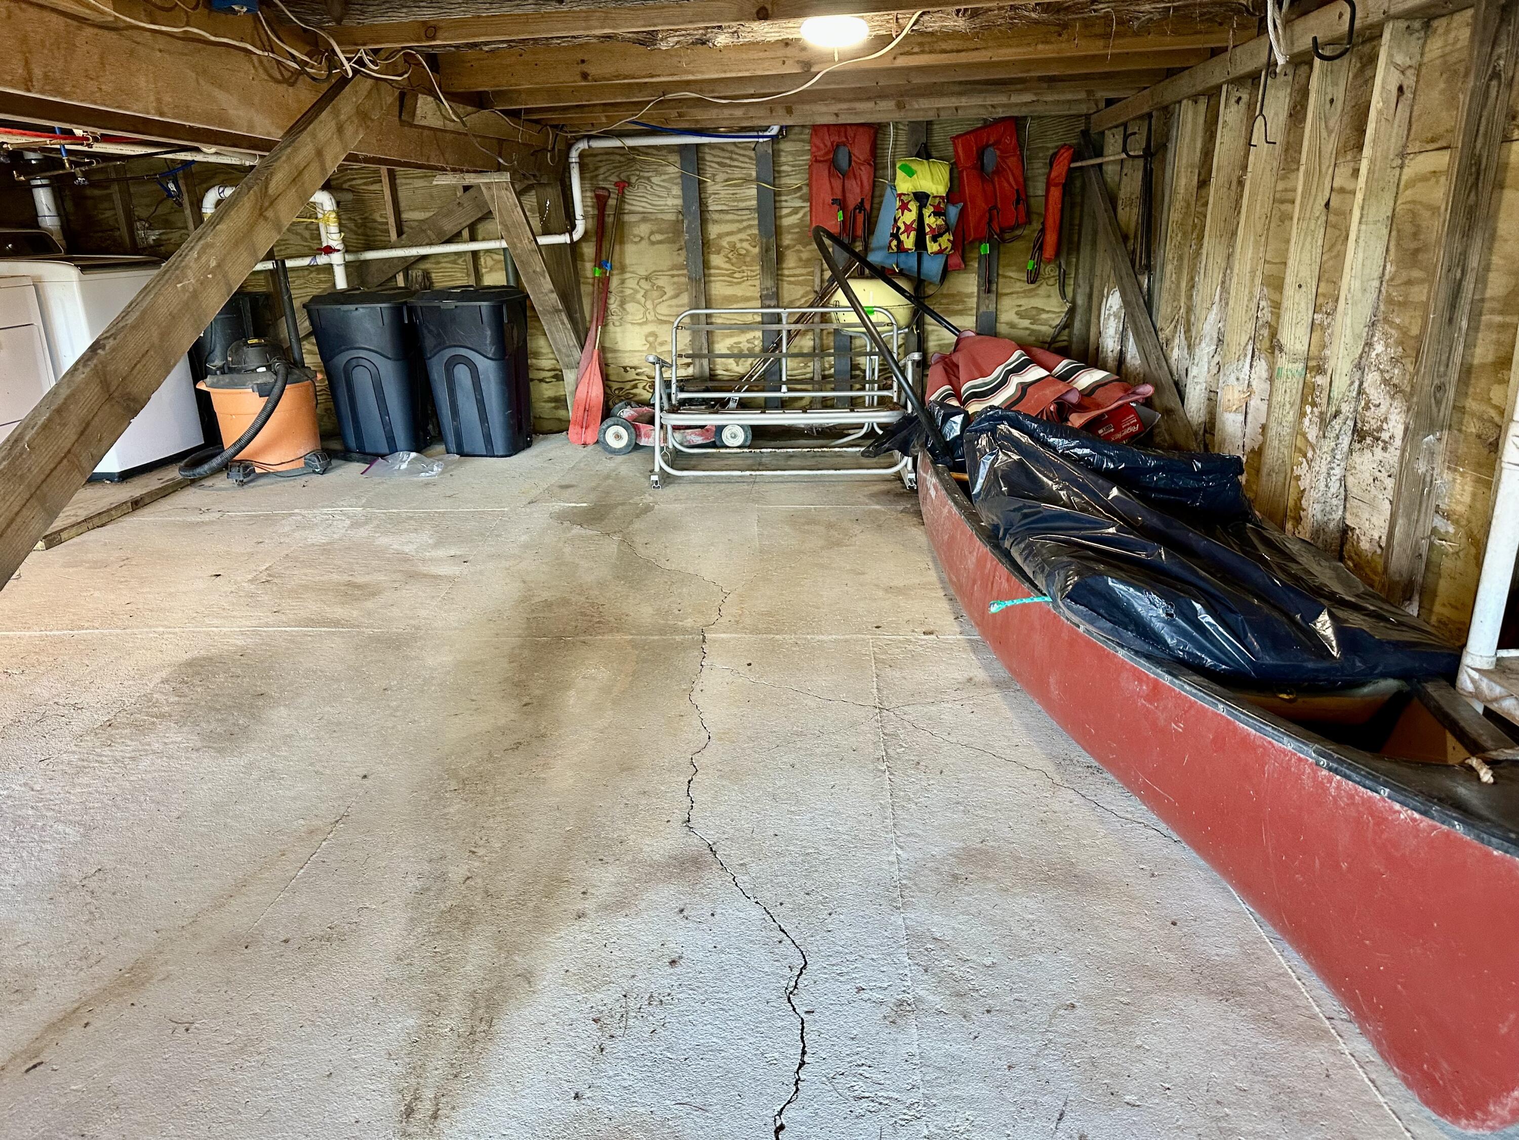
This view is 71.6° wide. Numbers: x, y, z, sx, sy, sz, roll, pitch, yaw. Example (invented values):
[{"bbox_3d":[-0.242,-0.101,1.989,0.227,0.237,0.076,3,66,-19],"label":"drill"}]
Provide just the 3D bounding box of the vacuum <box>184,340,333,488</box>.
[{"bbox_3d":[-2.515,-0.835,5.354,0.660,0.680,0.570,-7,20,-14],"label":"vacuum"}]

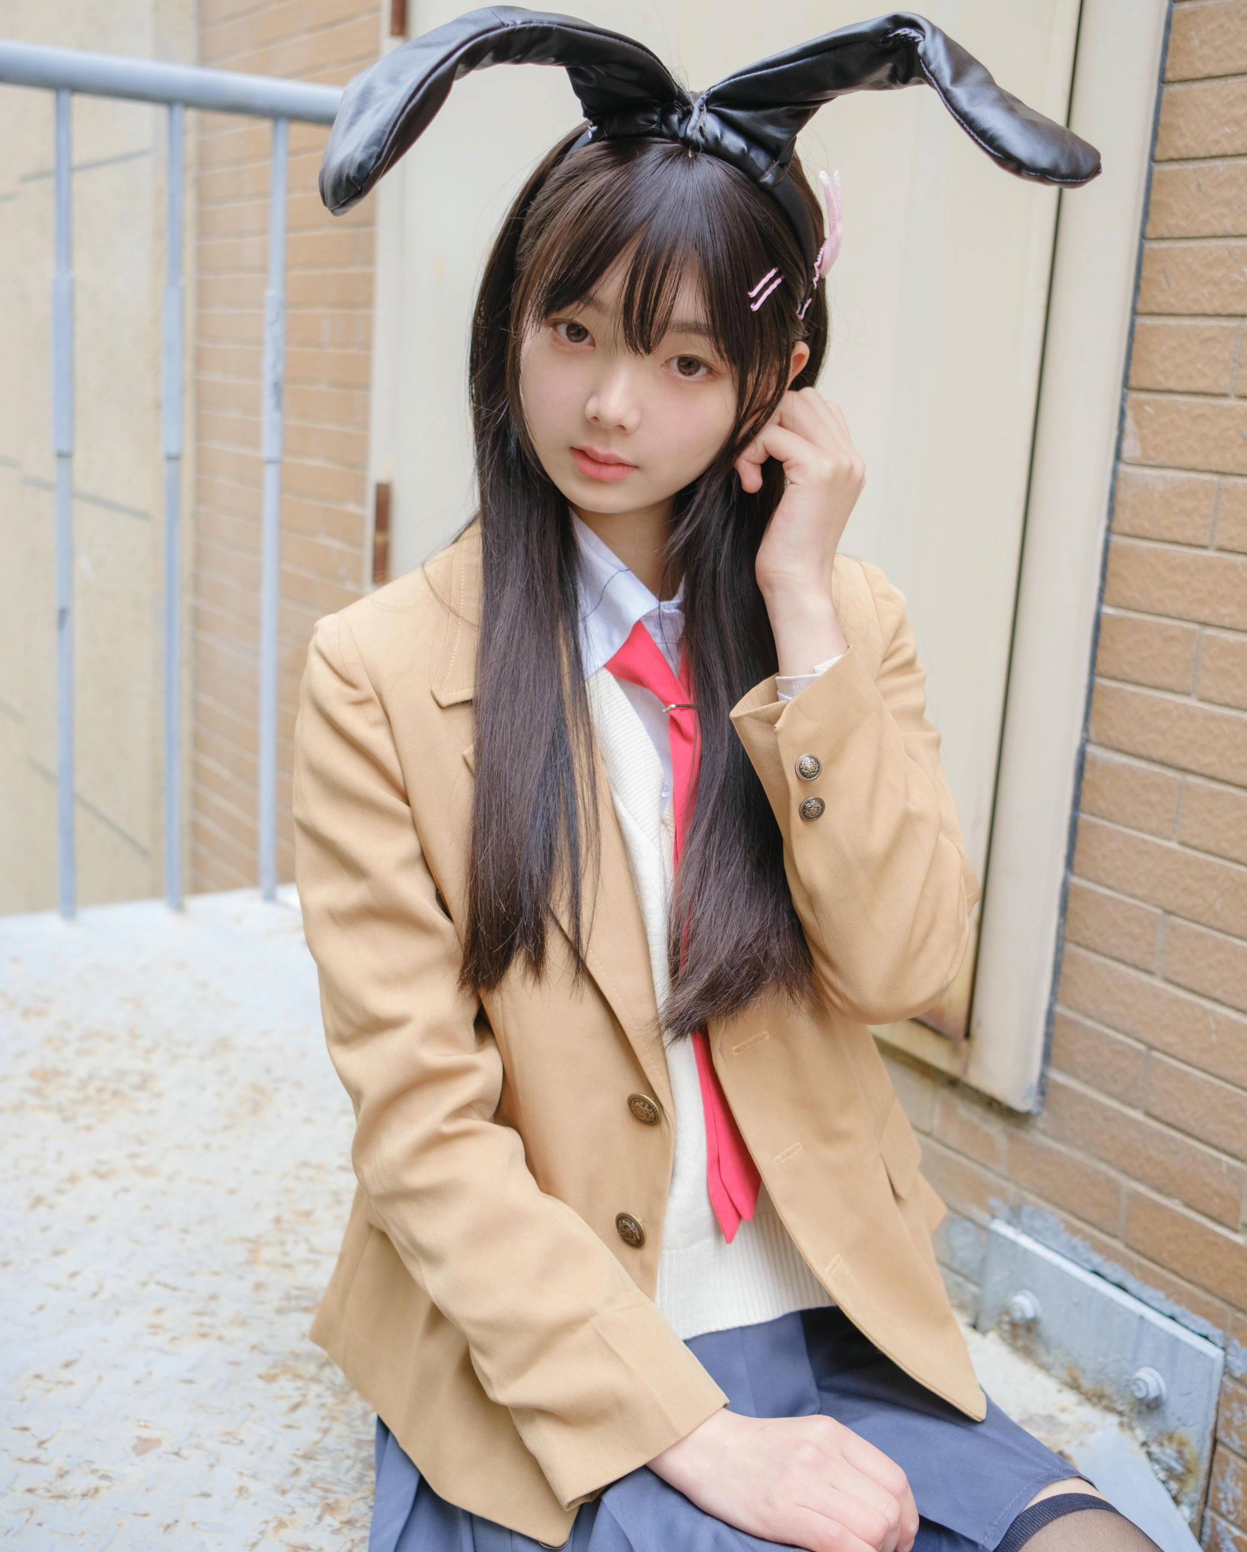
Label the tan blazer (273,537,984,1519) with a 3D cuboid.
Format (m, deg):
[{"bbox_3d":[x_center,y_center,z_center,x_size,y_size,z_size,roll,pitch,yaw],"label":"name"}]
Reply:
[{"bbox_3d":[-0.005,0.128,1.061,0.420,0.530,0.340,-3,15,-26],"label":"tan blazer"}]

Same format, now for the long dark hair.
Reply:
[{"bbox_3d":[0.011,-0.102,0.997,0.205,0.475,0.225,7,13,15],"label":"long dark hair"}]

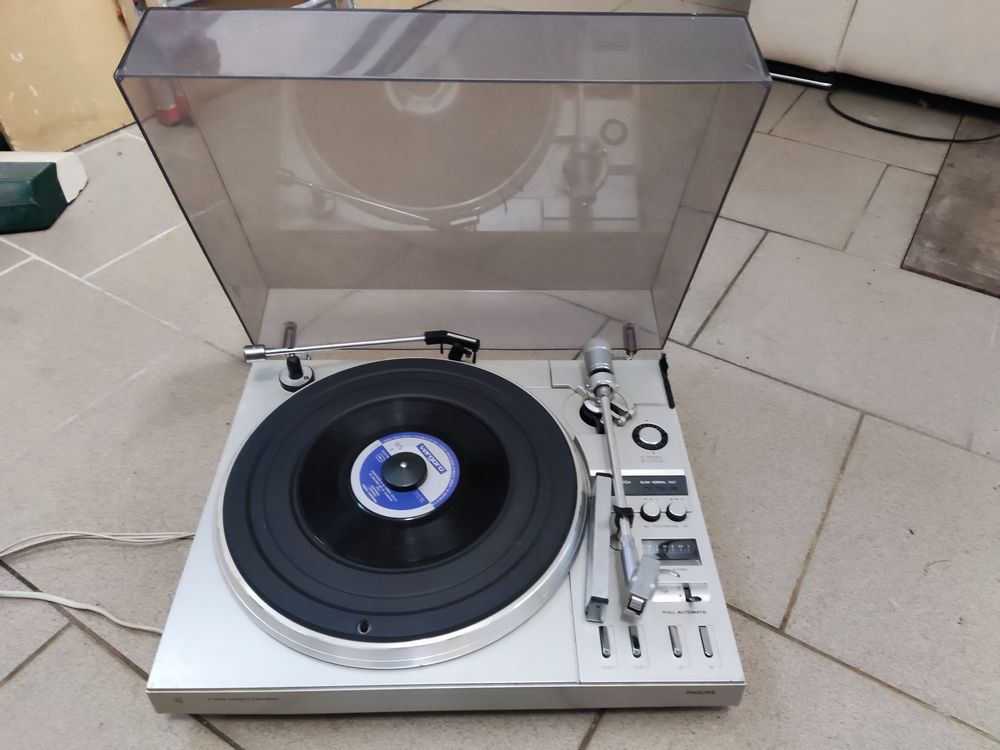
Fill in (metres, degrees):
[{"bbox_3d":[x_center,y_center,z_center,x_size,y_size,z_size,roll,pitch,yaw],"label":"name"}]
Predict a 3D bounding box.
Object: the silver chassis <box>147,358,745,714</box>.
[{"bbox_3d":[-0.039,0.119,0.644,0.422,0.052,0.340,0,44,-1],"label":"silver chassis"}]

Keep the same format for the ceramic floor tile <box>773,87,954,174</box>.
[{"bbox_3d":[0.675,-0.447,1.298,0.299,0.010,0.297,24,48,22],"label":"ceramic floor tile"}]

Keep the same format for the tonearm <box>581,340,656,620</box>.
[{"bbox_3d":[0.098,0.073,0.610,0.042,0.045,0.275,0,44,-1],"label":"tonearm"}]

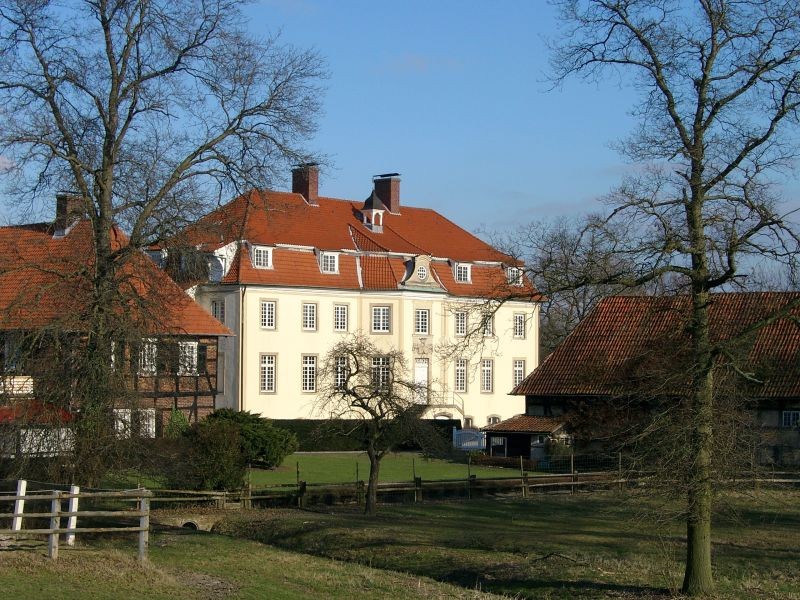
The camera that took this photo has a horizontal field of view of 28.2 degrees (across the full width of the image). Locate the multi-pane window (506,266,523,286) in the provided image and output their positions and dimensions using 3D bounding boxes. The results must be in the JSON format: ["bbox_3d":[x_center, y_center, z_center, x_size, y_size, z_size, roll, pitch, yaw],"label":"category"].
[{"bbox_3d":[8.488,-1.791,123.390,1.500,1.550,0.900,3,-5,-44],"label":"multi-pane window"}]

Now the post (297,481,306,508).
[{"bbox_3d":[-2.668,5.269,43.200,0.200,0.760,0.190,2,-4,-31],"label":"post"}]

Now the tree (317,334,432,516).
[{"bbox_3d":[-0.640,3.148,40.000,2.900,4.500,2.800,0,-3,0],"label":"tree"}]

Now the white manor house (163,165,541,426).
[{"bbox_3d":[-3.086,0.055,117.198,30.567,19.385,14.694,3,-5,-44],"label":"white manor house"}]

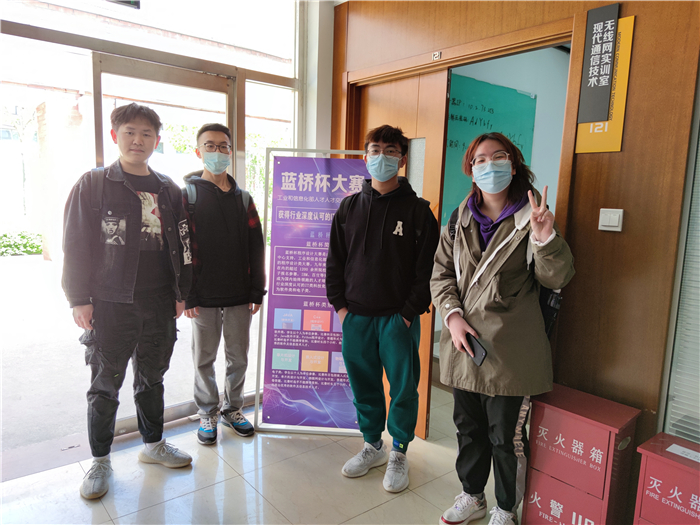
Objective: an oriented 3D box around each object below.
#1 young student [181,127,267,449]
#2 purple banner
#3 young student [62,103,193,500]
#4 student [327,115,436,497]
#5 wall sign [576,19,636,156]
[{"bbox_3d":[-0.749,0.119,2.853,0.530,1.790,0.400,-1,7,-20],"label":"young student"},{"bbox_3d":[-0.193,0.171,2.933,0.620,1.650,0.030,2,-2,2],"label":"purple banner"},{"bbox_3d":[-1.063,0.164,2.395,0.600,1.790,0.420,-4,8,-38],"label":"young student"},{"bbox_3d":[0.170,0.213,2.462,0.560,1.750,0.400,3,7,14],"label":"student"},{"bbox_3d":[0.984,-0.708,1.893,0.030,0.545,0.178,-4,9,-39],"label":"wall sign"}]

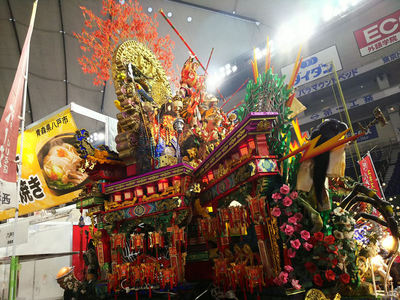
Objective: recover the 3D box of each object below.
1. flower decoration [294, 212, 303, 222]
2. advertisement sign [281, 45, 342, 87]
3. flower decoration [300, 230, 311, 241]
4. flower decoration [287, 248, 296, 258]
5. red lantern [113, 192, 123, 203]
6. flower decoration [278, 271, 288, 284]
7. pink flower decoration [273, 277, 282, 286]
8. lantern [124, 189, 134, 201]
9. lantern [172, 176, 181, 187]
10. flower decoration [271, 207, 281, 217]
[{"bbox_3d":[1.042,0.714,3.300,0.085,0.095,0.065,-11,-19,15],"label":"flower decoration"},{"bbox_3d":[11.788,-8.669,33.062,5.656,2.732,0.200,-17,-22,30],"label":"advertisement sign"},{"bbox_3d":[1.048,0.850,3.100,0.095,0.097,0.070,-11,-19,16],"label":"flower decoration"},{"bbox_3d":[1.216,1.367,4.120,0.118,0.115,0.100,-12,-16,8],"label":"flower decoration"},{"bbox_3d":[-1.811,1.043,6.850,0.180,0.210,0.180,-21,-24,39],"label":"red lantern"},{"bbox_3d":[0.816,1.246,3.050,0.095,0.115,0.075,-9,-19,11],"label":"flower decoration"},{"bbox_3d":[1.006,1.707,4.050,0.118,0.115,0.100,-12,-16,8],"label":"pink flower decoration"},{"bbox_3d":[-1.375,0.869,6.050,0.165,0.235,0.165,-12,-16,8],"label":"lantern"},{"bbox_3d":[-0.429,0.575,5.700,0.155,0.200,0.155,-21,-24,39],"label":"lantern"},{"bbox_3d":[0.983,0.796,4.020,0.125,0.120,0.100,-12,-16,8],"label":"flower decoration"}]

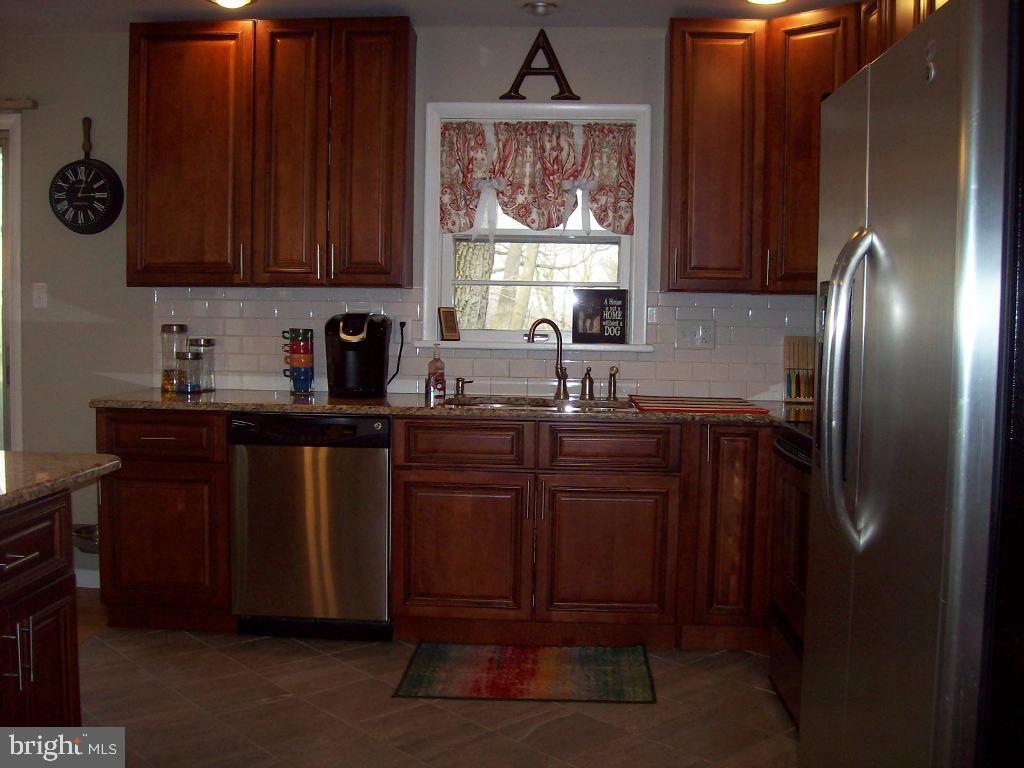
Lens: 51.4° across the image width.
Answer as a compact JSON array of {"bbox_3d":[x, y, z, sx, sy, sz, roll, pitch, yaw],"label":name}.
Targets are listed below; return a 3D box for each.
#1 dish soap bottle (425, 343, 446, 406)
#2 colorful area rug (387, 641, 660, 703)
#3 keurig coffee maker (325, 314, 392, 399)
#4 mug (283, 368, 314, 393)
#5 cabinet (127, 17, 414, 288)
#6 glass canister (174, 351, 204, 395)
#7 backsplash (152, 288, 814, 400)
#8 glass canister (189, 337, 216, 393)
[{"bbox_3d":[-0.290,-0.042,4.043,0.072,0.235,0.065,1,4,3],"label":"dish soap bottle"},{"bbox_3d":[0.060,1.006,3.733,0.865,0.010,0.605,1,4,3],"label":"colorful area rug"},{"bbox_3d":[-0.624,-0.122,4.369,0.260,0.332,0.310,1,4,3],"label":"keurig coffee maker"},{"bbox_3d":[-0.895,-0.015,4.469,0.125,0.103,0.095,1,4,3],"label":"mug"},{"bbox_3d":[-0.975,-0.927,4.332,1.143,1.072,0.322,1,4,3],"label":"cabinet"},{"bbox_3d":[-1.324,-0.048,4.346,0.110,0.172,0.110,1,4,3],"label":"glass canister"},{"bbox_3d":[-0.100,-0.174,4.495,2.940,0.447,0.015,1,4,3],"label":"backsplash"},{"bbox_3d":[-1.294,-0.081,4.448,0.108,0.222,0.108,1,4,3],"label":"glass canister"}]

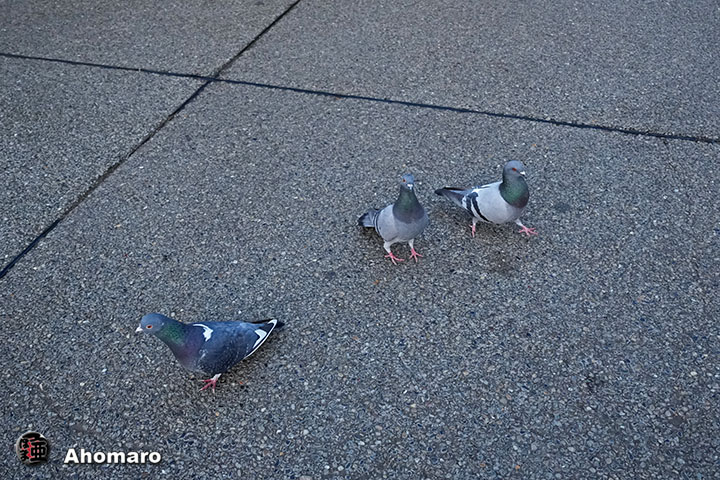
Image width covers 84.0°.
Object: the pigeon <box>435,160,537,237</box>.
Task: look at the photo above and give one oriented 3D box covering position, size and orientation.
[{"bbox_3d":[0.383,-0.143,1.245,0.293,0.250,0.120,13,40,19],"label":"pigeon"}]

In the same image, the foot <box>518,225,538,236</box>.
[{"bbox_3d":[0.543,-0.036,1.284,0.055,0.024,0.050,13,40,20],"label":"foot"}]

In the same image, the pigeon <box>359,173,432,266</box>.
[{"bbox_3d":[0.080,-0.080,1.155,0.125,0.278,0.243,-31,46,-33],"label":"pigeon"}]

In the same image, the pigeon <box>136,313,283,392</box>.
[{"bbox_3d":[-0.291,0.204,0.833,0.270,0.236,0.120,-15,39,-17],"label":"pigeon"}]

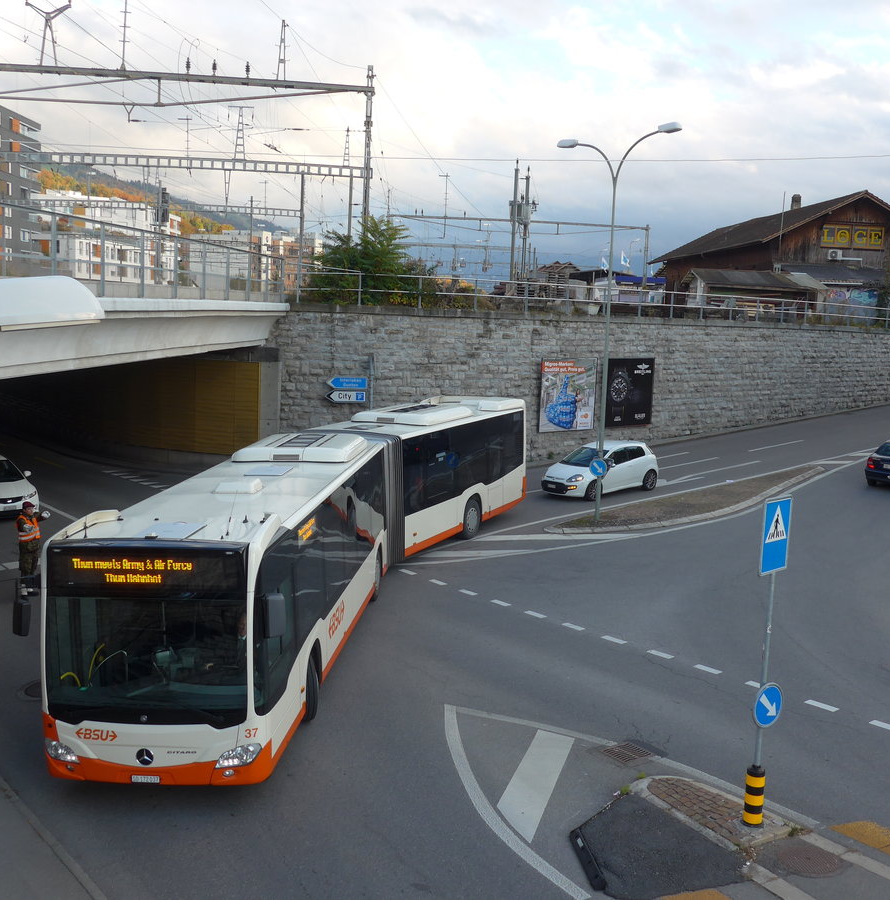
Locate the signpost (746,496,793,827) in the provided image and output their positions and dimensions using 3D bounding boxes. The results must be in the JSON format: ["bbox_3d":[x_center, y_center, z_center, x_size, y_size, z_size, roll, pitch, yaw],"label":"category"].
[{"bbox_3d":[3.323,2.219,10.375,0.530,3.490,0.220,-4,10,-40],"label":"signpost"}]

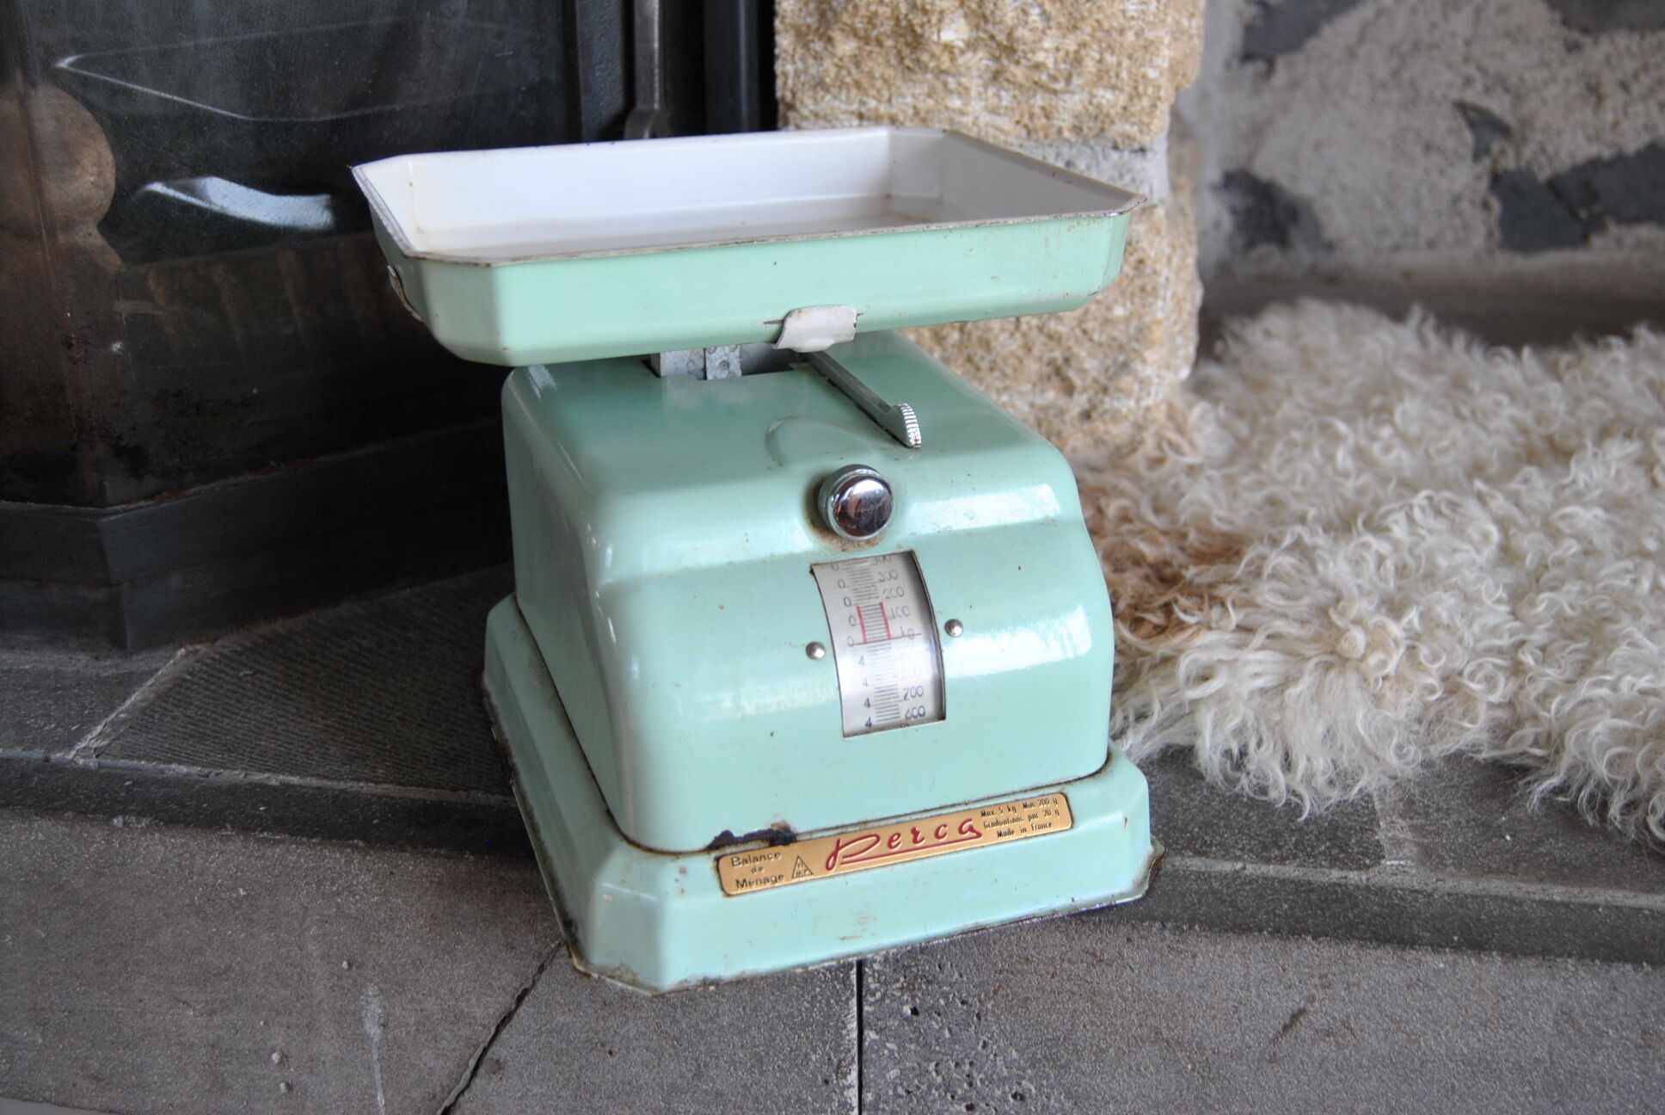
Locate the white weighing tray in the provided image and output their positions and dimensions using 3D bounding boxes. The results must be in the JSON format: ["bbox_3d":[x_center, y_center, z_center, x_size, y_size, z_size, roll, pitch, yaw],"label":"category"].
[{"bbox_3d":[-0.040,-0.124,0.695,0.260,0.040,0.217,-8,23,-17],"label":"white weighing tray"}]

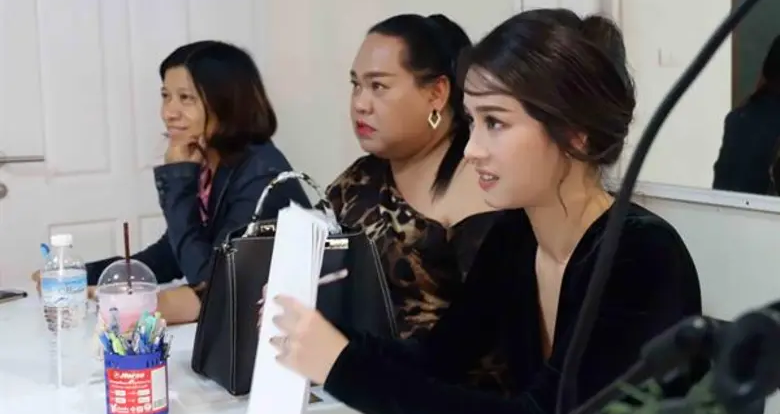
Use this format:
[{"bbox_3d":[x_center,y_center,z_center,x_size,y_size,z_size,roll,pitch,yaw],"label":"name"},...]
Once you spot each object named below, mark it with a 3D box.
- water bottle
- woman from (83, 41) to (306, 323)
[{"bbox_3d":[-0.492,0.154,1.728,0.066,0.222,0.066,-3,6,-16],"label":"water bottle"},{"bbox_3d":[-0.437,0.284,2.500,0.750,1.279,0.520,-5,7,-27],"label":"woman"}]

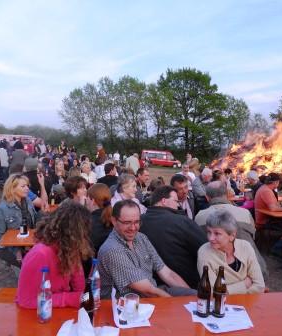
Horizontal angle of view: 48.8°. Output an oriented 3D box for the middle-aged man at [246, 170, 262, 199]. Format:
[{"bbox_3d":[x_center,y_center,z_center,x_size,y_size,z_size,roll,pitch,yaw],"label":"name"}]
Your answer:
[{"bbox_3d":[2.247,0.731,6.150,0.750,1.260,0.520,0,4,-39],"label":"middle-aged man"}]

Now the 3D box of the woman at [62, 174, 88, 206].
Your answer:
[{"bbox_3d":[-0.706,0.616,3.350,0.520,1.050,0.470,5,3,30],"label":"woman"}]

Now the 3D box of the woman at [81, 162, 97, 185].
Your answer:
[{"bbox_3d":[-1.152,0.538,6.950,0.500,1.280,0.750,1,4,-30],"label":"woman"}]

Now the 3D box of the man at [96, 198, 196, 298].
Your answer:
[{"bbox_3d":[0.000,0.827,2.083,0.580,1.320,0.850,-3,5,-41],"label":"man"}]

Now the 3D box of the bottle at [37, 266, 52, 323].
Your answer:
[{"bbox_3d":[-0.473,0.609,1.512,0.070,0.270,0.070,2,3,-6],"label":"bottle"}]

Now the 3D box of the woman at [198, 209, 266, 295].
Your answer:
[{"bbox_3d":[0.575,0.882,2.087,0.520,1.250,0.750,0,4,-3],"label":"woman"}]

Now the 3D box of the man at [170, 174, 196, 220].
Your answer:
[{"bbox_3d":[0.477,0.756,3.377,0.520,1.280,0.650,0,4,-18],"label":"man"}]

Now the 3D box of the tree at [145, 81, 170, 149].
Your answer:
[{"bbox_3d":[2.656,-7.807,50.000,4.400,12.200,4.400,1,4,0],"label":"tree"}]

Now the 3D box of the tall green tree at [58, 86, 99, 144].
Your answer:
[{"bbox_3d":[-10.262,-7.635,51.000,6.200,11.700,6.000,1,4,0],"label":"tall green tree"}]

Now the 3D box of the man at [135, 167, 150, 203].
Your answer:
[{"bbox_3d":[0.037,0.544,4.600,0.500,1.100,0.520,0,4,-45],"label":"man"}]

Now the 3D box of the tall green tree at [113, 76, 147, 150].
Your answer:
[{"bbox_3d":[-1.690,-8.129,50.000,5.600,13.000,5.600,1,4,0],"label":"tall green tree"}]

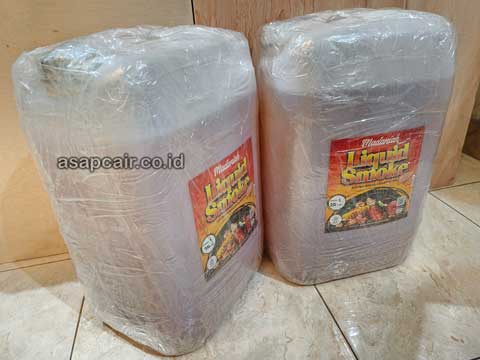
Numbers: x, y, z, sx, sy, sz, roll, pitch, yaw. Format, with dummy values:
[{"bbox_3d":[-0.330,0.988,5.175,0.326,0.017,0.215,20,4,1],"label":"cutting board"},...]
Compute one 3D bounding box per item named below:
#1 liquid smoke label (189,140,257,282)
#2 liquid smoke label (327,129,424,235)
[{"bbox_3d":[-0.015,0.041,0.482,0.008,0.166,0.155,13,32,29],"label":"liquid smoke label"},{"bbox_3d":[0.214,0.004,0.512,0.155,0.166,0.008,-9,28,-9],"label":"liquid smoke label"}]

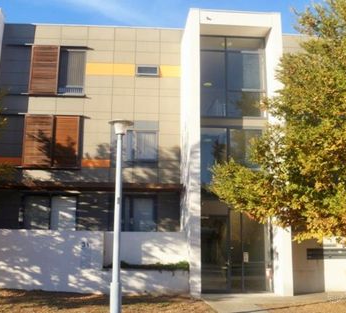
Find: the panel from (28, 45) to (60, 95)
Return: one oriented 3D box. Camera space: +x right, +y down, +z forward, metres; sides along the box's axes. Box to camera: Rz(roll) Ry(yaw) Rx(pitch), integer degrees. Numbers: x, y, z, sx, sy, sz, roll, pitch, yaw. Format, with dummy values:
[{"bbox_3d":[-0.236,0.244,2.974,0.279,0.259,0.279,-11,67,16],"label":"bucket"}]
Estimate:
[{"bbox_3d":[-5.050,-3.436,18.027,1.072,2.055,0.070,1,-13,-3],"label":"panel"}]

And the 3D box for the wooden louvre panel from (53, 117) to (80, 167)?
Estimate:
[{"bbox_3d":[-4.080,-0.572,17.474,0.970,2.006,0.070,1,-13,-3],"label":"wooden louvre panel"}]

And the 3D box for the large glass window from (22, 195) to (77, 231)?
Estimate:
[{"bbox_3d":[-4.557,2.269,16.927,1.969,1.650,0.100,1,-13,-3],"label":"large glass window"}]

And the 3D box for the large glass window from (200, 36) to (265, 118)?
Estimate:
[{"bbox_3d":[2.159,-2.900,16.573,2.433,3.146,0.100,1,-13,-3],"label":"large glass window"}]

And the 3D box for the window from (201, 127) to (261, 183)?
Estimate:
[{"bbox_3d":[2.116,0.059,15.889,2.413,2.199,0.100,1,-13,-3],"label":"window"}]

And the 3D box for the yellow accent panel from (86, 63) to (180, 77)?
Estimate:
[{"bbox_3d":[-1.579,-3.456,18.383,3.771,0.494,0.060,1,-13,-3],"label":"yellow accent panel"}]

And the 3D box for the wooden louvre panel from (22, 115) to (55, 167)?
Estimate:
[{"bbox_3d":[-5.099,-0.602,17.372,1.079,2.005,0.070,1,-13,-3],"label":"wooden louvre panel"}]

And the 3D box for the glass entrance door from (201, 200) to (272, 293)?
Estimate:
[{"bbox_3d":[2.098,3.005,15.210,2.443,2.957,0.100,1,-13,-3],"label":"glass entrance door"}]

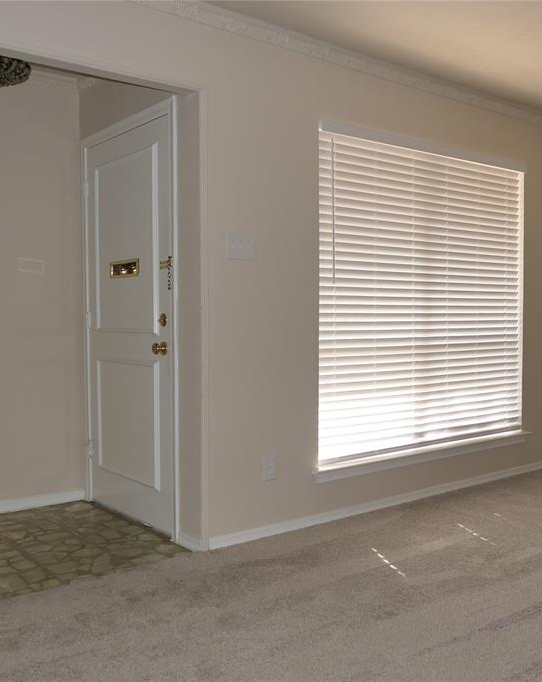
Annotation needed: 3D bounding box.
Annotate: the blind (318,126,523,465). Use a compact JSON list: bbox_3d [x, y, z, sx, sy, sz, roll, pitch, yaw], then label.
[{"bbox_3d":[0.913,-0.231,3.957,1.755,1.715,0.060,-2,3,-37],"label":"blind"}]

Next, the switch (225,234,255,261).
[{"bbox_3d":[-0.131,-0.429,3.104,0.166,0.114,0.020,-2,3,-37],"label":"switch"}]

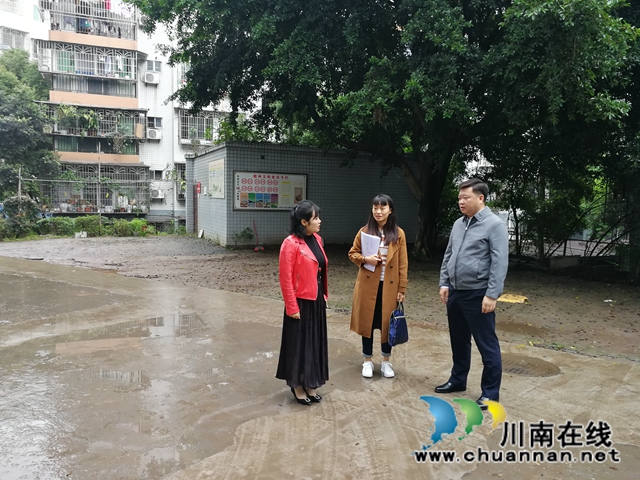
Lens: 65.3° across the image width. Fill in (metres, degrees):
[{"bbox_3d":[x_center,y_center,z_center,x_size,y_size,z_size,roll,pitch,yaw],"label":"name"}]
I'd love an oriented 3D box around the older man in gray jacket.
[{"bbox_3d":[1.230,0.405,3.942,0.400,1.755,0.560,-2,5,-35],"label":"older man in gray jacket"}]

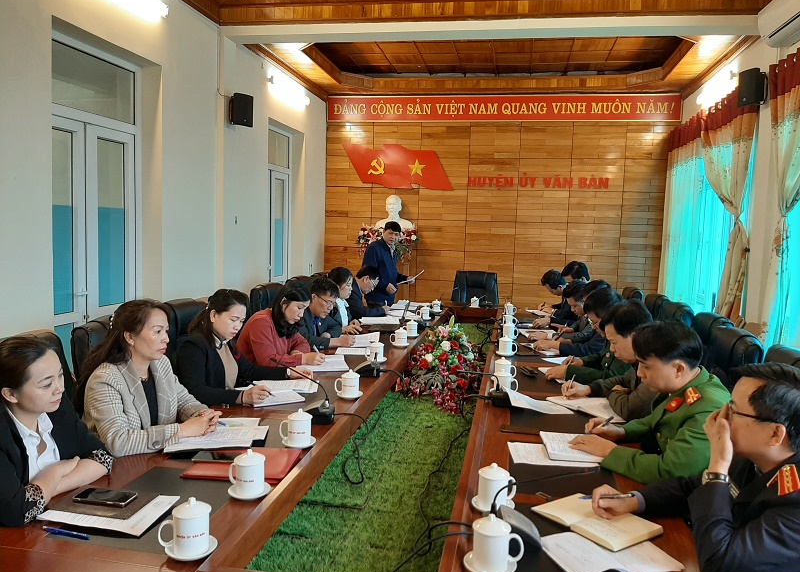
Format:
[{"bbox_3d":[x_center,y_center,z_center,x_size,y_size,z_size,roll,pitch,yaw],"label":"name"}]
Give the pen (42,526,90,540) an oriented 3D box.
[{"bbox_3d":[-0.838,0.619,1.508,0.149,0.012,0.013,4,5,19],"label":"pen"}]

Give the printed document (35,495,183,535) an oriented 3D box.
[{"bbox_3d":[-0.787,0.606,1.643,0.300,0.012,0.215,3,5,11],"label":"printed document"}]

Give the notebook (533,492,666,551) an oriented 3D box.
[{"bbox_3d":[0.524,0.618,1.606,0.195,0.025,0.257,-1,6,-35],"label":"notebook"}]

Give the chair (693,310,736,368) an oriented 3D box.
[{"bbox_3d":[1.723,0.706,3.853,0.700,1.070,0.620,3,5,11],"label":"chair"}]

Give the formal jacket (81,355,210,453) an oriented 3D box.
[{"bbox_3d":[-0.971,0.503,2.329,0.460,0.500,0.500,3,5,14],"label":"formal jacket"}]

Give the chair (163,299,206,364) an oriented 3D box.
[{"bbox_3d":[-0.963,0.630,3.523,0.680,1.090,0.620,3,6,10],"label":"chair"}]

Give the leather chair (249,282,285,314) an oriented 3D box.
[{"bbox_3d":[-0.830,0.544,4.638,0.700,1.070,0.620,3,5,11],"label":"leather chair"}]

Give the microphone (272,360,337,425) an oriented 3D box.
[{"bbox_3d":[-0.407,0.432,2.521,0.285,0.248,0.135,3,5,11],"label":"microphone"}]

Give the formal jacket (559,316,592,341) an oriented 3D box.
[{"bbox_3d":[1.527,0.414,4.798,0.530,0.600,0.530,3,6,11],"label":"formal jacket"}]

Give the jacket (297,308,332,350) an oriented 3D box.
[{"bbox_3d":[-0.630,0.384,4.231,0.460,0.580,0.500,4,6,19],"label":"jacket"}]

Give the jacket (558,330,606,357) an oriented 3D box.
[{"bbox_3d":[1.364,0.479,3.833,0.600,0.560,0.500,3,5,11],"label":"jacket"}]

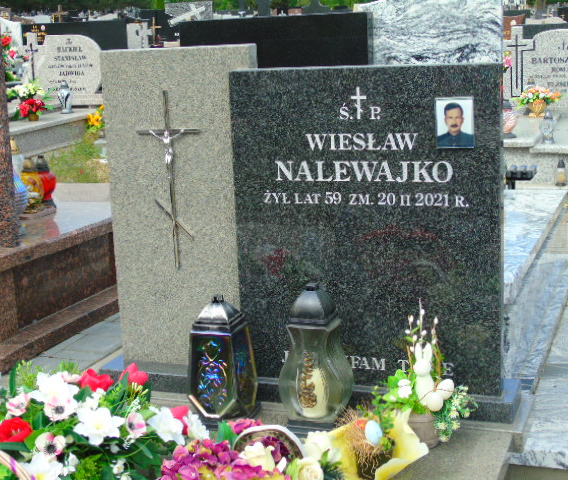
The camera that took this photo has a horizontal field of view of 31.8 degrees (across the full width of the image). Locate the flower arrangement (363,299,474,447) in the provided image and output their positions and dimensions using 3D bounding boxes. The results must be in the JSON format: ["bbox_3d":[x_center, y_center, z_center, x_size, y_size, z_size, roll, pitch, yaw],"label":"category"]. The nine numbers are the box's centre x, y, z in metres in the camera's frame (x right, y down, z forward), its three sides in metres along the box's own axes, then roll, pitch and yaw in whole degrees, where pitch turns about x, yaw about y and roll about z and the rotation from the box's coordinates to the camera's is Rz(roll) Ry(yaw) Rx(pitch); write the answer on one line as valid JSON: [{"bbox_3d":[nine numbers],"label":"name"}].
[{"bbox_3d":[0.304,0.295,2.196,0.225,0.331,0.170,2,12,20],"label":"flower arrangement"}]

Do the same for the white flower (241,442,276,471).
[{"bbox_3d":[-0.050,0.421,1.950,0.062,0.052,0.058,-2,11,0],"label":"white flower"}]

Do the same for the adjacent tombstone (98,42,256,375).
[{"bbox_3d":[-0.254,-0.075,2.618,0.415,0.838,0.048,2,11,20],"label":"adjacent tombstone"}]

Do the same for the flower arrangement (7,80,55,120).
[{"bbox_3d":[-2.387,-1.313,9.400,0.400,0.350,0.330,2,12,20],"label":"flower arrangement"}]

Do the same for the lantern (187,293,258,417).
[{"bbox_3d":[-0.147,0.284,2.407,0.130,0.309,0.130,2,12,20],"label":"lantern"}]

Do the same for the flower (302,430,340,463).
[{"bbox_3d":[0.074,0.411,1.980,0.067,0.054,0.062,2,12,20],"label":"flower"}]

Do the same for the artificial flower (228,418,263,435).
[{"bbox_3d":[-0.079,0.389,2.060,0.066,0.046,0.060,2,12,20],"label":"artificial flower"}]

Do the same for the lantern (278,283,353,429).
[{"bbox_3d":[0.072,0.271,2.323,0.143,0.349,0.143,2,12,20],"label":"lantern"}]

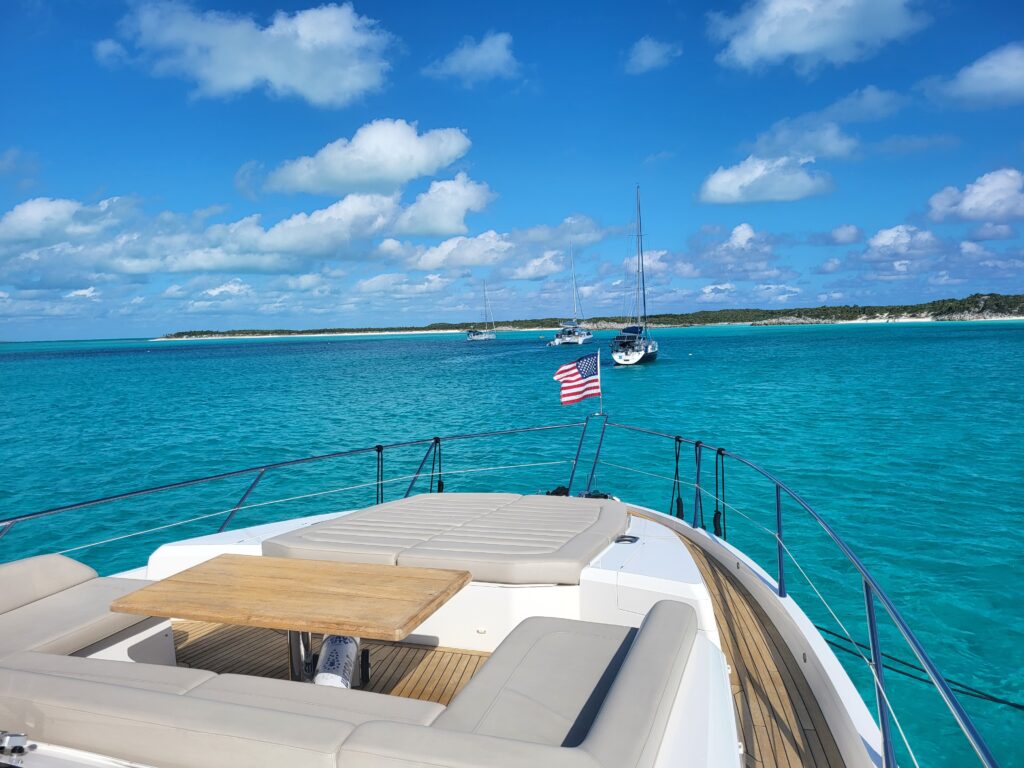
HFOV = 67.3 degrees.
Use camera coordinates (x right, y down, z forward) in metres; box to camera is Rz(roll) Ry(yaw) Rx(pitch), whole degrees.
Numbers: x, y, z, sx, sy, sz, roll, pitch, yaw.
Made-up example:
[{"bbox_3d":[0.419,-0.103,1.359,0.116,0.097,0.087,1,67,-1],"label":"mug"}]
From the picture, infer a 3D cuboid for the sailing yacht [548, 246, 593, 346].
[{"bbox_3d":[15.266,-21.040,185.609,7.300,23.600,13.500,0,4,18],"label":"sailing yacht"}]

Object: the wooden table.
[{"bbox_3d":[-0.887,1.171,3.206,1.260,0.660,0.720,0,4,18],"label":"wooden table"}]

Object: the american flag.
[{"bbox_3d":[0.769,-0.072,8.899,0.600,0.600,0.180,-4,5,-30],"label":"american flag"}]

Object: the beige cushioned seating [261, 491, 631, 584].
[{"bbox_3d":[-0.225,0.965,5.101,1.820,0.135,2.200,0,0,18],"label":"beige cushioned seating"}]

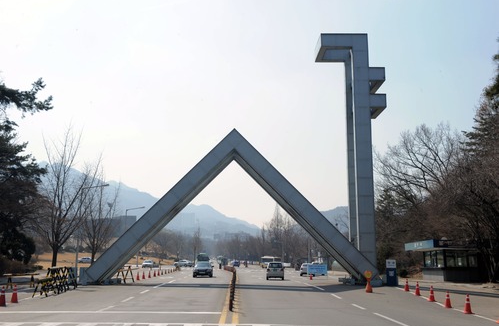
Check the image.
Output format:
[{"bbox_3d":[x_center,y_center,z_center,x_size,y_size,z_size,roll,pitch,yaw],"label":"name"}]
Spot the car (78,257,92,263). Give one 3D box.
[{"bbox_3d":[-41.016,24.584,139.859,4.500,1.460,1.780,0,-10,0],"label":"car"}]

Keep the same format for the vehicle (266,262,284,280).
[{"bbox_3d":[2.556,10.535,54.203,1.740,1.630,4.400,0,-10,-1],"label":"vehicle"}]

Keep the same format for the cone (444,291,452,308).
[{"bbox_3d":[8.035,5.488,22.399,0.360,0.710,0.360,0,-10,0],"label":"cone"}]

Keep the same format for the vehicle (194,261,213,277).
[{"bbox_3d":[-4.393,10.151,53.051,1.800,1.440,4.500,0,-10,0],"label":"vehicle"}]

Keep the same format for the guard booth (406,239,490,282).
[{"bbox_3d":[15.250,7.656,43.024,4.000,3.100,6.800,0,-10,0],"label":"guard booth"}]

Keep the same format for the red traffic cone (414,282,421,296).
[{"bbox_3d":[8.542,6.378,28.131,0.360,0.710,0.360,0,-10,0],"label":"red traffic cone"}]

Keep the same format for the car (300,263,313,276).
[{"bbox_3d":[6.725,12.225,64.059,1.780,1.560,4.500,0,-10,-1],"label":"car"}]

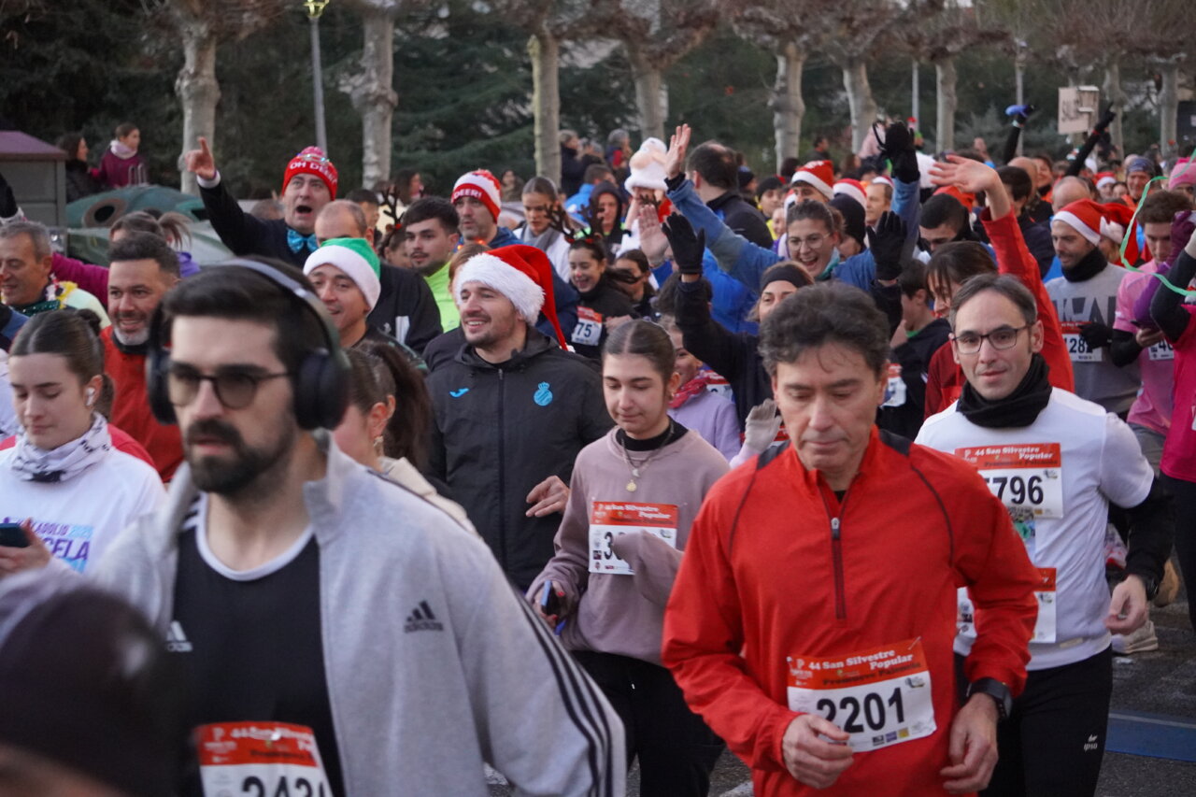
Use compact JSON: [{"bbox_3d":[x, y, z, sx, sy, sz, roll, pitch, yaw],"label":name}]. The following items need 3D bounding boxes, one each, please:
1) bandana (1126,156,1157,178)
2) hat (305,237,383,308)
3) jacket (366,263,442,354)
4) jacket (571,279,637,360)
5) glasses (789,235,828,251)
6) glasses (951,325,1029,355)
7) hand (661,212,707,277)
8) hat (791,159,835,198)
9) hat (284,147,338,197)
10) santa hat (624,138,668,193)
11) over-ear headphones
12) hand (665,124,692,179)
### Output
[{"bbox_3d":[2.972,-1.265,14.900,0.175,0.130,0.210,2,-2,18],"label":"bandana"},{"bbox_3d":[-0.636,-0.315,6.800,0.205,0.205,0.250,4,-6,15],"label":"hat"},{"bbox_3d":[-0.736,-0.068,8.200,0.540,0.700,0.300,1,6,12],"label":"jacket"},{"bbox_3d":[-0.021,-0.189,11.000,0.460,0.600,0.340,3,6,30],"label":"jacket"},{"bbox_3d":[0.709,-0.522,9.050,0.138,0.045,0.140,8,6,17],"label":"glasses"},{"bbox_3d":[0.787,-0.116,5.420,0.138,0.045,0.140,-4,6,26],"label":"glasses"},{"bbox_3d":[0.249,-0.456,8.100,0.115,0.190,0.065,-16,6,13],"label":"hand"},{"bbox_3d":[1.008,-1.036,12.800,0.210,0.190,0.230,10,3,24],"label":"hat"},{"bbox_3d":[-0.920,-0.729,8.750,0.180,0.180,0.210,6,-1,5],"label":"hat"},{"bbox_3d":[0.240,-1.162,13.600,0.240,0.280,0.260,4,3,17],"label":"santa hat"},{"bbox_3d":[-0.396,-0.061,3.070,0.205,0.190,0.090,2,6,18],"label":"over-ear headphones"},{"bbox_3d":[0.261,-0.797,8.800,0.085,0.180,0.060,13,6,17],"label":"hand"}]

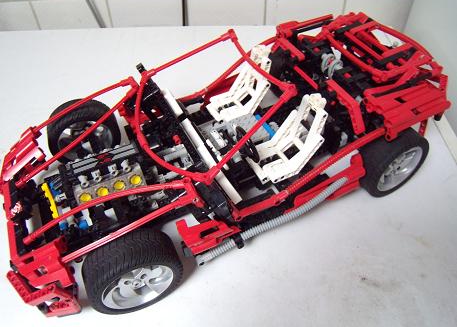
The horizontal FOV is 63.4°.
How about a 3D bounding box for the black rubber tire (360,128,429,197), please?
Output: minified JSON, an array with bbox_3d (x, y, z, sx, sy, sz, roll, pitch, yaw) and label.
[{"bbox_3d":[0.177,-0.003,0.407,0.082,0.082,0.039,-22,50,-18],"label":"black rubber tire"}]

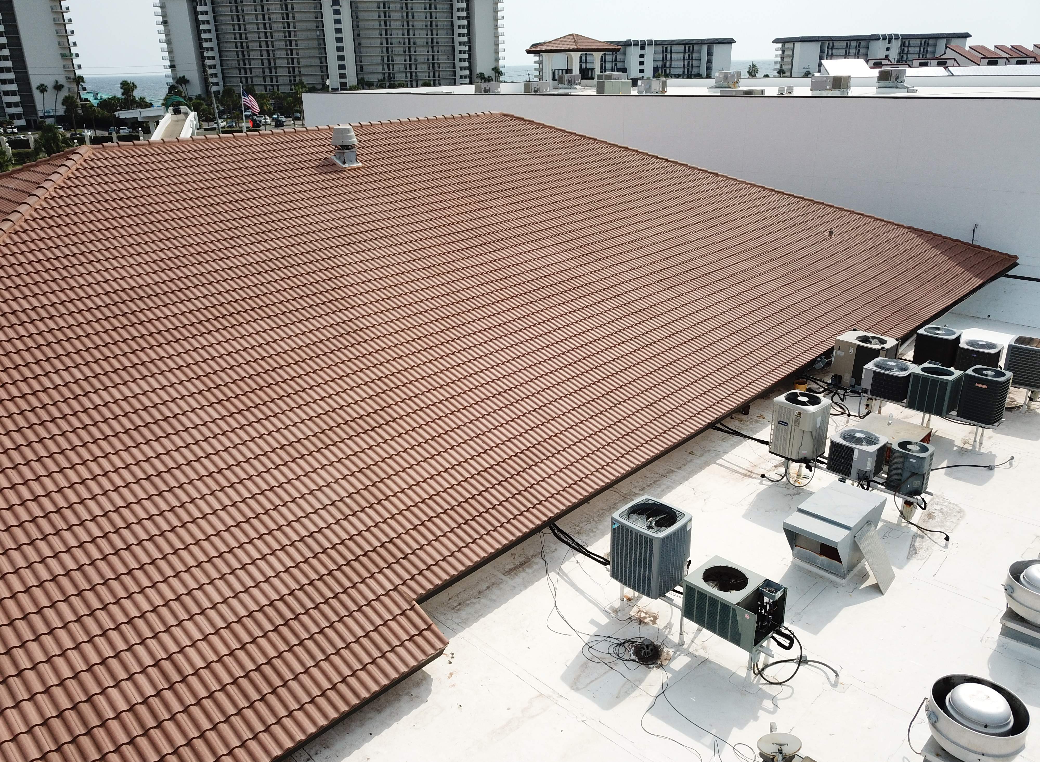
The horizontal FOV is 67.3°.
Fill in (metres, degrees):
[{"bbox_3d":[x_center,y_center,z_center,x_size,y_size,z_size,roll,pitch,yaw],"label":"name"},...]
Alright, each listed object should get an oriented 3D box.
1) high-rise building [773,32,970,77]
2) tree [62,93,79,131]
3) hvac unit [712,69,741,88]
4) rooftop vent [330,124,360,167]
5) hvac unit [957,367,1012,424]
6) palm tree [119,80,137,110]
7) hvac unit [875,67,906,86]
[{"bbox_3d":[152.181,-140.025,342.042,71.900,20.179,20.000,1,22,6],"label":"high-rise building"},{"bbox_3d":[-109.264,-65.220,190.819,4.000,9.130,4.000,-1,22,0],"label":"tree"},{"bbox_3d":[15.478,-22.492,58.129,1.500,1.050,1.050,19,29,40],"label":"hvac unit"},{"bbox_3d":[-4.744,-6.371,21.177,0.720,1.000,0.720,-1,22,1],"label":"rooftop vent"},{"bbox_3d":[9.669,0.296,16.244,0.670,0.970,0.690,-21,29,-39],"label":"hvac unit"},{"bbox_3d":[-116.176,-83.862,234.151,4.800,11.450,4.400,-1,22,0],"label":"palm tree"},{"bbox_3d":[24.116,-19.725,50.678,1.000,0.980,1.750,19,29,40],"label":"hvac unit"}]

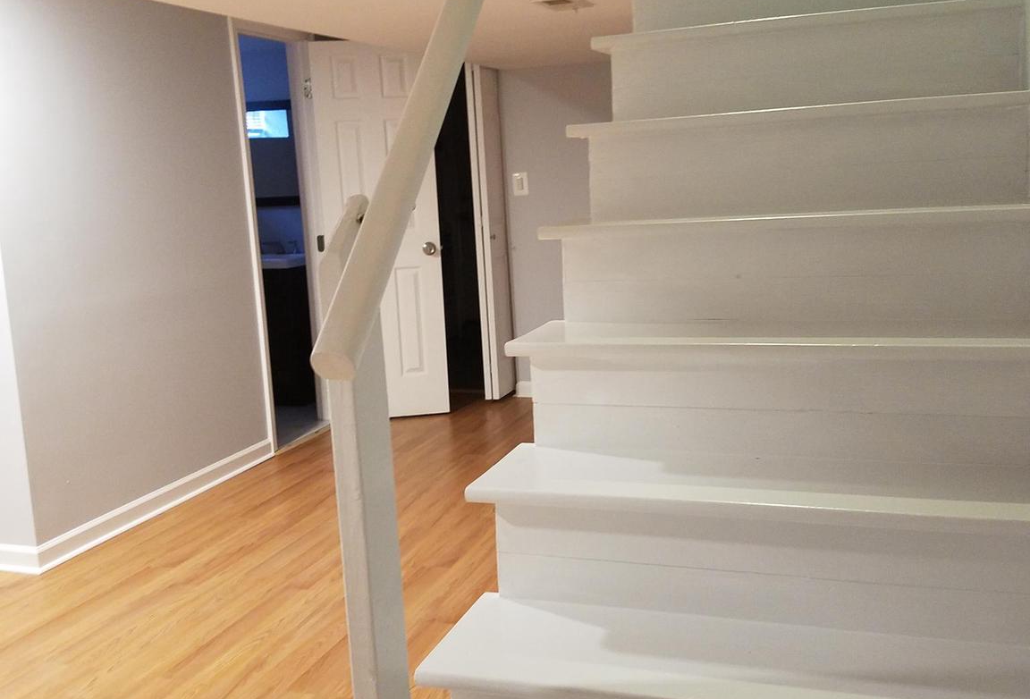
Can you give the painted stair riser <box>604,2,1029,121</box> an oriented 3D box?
[{"bbox_3d":[0.650,-0.626,2.329,0.880,0.179,0.022,1,11,20],"label":"painted stair riser"}]

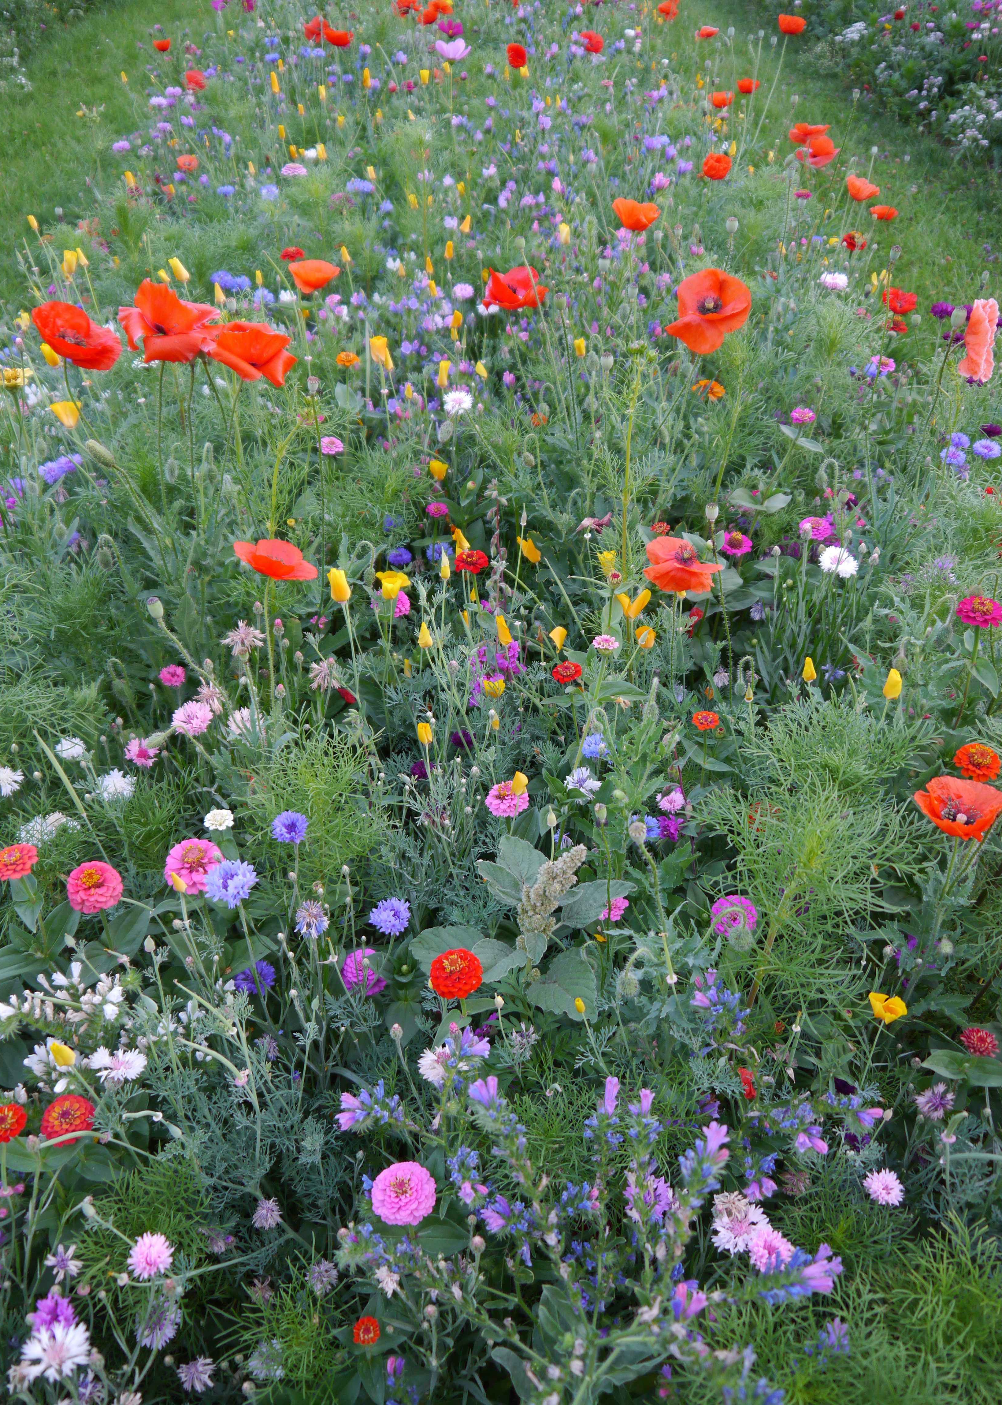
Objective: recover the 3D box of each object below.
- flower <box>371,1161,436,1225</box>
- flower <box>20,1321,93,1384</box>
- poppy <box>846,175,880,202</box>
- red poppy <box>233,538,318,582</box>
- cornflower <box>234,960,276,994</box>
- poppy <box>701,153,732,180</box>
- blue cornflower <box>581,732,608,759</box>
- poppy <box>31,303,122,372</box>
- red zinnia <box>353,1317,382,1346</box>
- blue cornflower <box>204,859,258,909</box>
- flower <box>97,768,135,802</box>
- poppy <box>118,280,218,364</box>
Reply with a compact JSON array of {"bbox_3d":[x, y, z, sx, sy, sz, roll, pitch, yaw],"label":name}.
[{"bbox_3d":[-0.098,0.496,1.150,0.066,0.033,0.066,0,43,0],"label":"flower"},{"bbox_3d":[-0.321,0.468,0.820,0.047,0.025,0.045,0,40,0],"label":"flower"},{"bbox_3d":[0.748,-1.063,2.350,0.065,0.046,0.062,11,41,13],"label":"poppy"},{"bbox_3d":[-0.235,-0.149,1.190,0.087,0.035,0.080,-5,42,-13],"label":"red poppy"},{"bbox_3d":[-0.269,0.300,1.240,0.045,0.033,0.045,-9,59,-18],"label":"cornflower"},{"bbox_3d":[0.474,-1.178,2.500,0.062,0.048,0.060,7,40,8],"label":"poppy"},{"bbox_3d":[0.103,0.047,1.250,0.032,0.024,0.031,4,40,5],"label":"blue cornflower"},{"bbox_3d":[-0.452,-0.389,1.210,0.099,0.045,0.099,1,54,-27],"label":"poppy"},{"bbox_3d":[-0.121,0.563,1.020,0.025,0.016,0.025,0,40,0],"label":"red zinnia"},{"bbox_3d":[-0.230,0.154,0.970,0.044,0.029,0.041,-13,42,-15],"label":"blue cornflower"},{"bbox_3d":[-0.471,0.100,1.390,0.044,0.030,0.043,-18,50,-19],"label":"flower"},{"bbox_3d":[-0.381,-0.435,1.300,0.106,0.068,0.095,-11,41,-13],"label":"poppy"}]

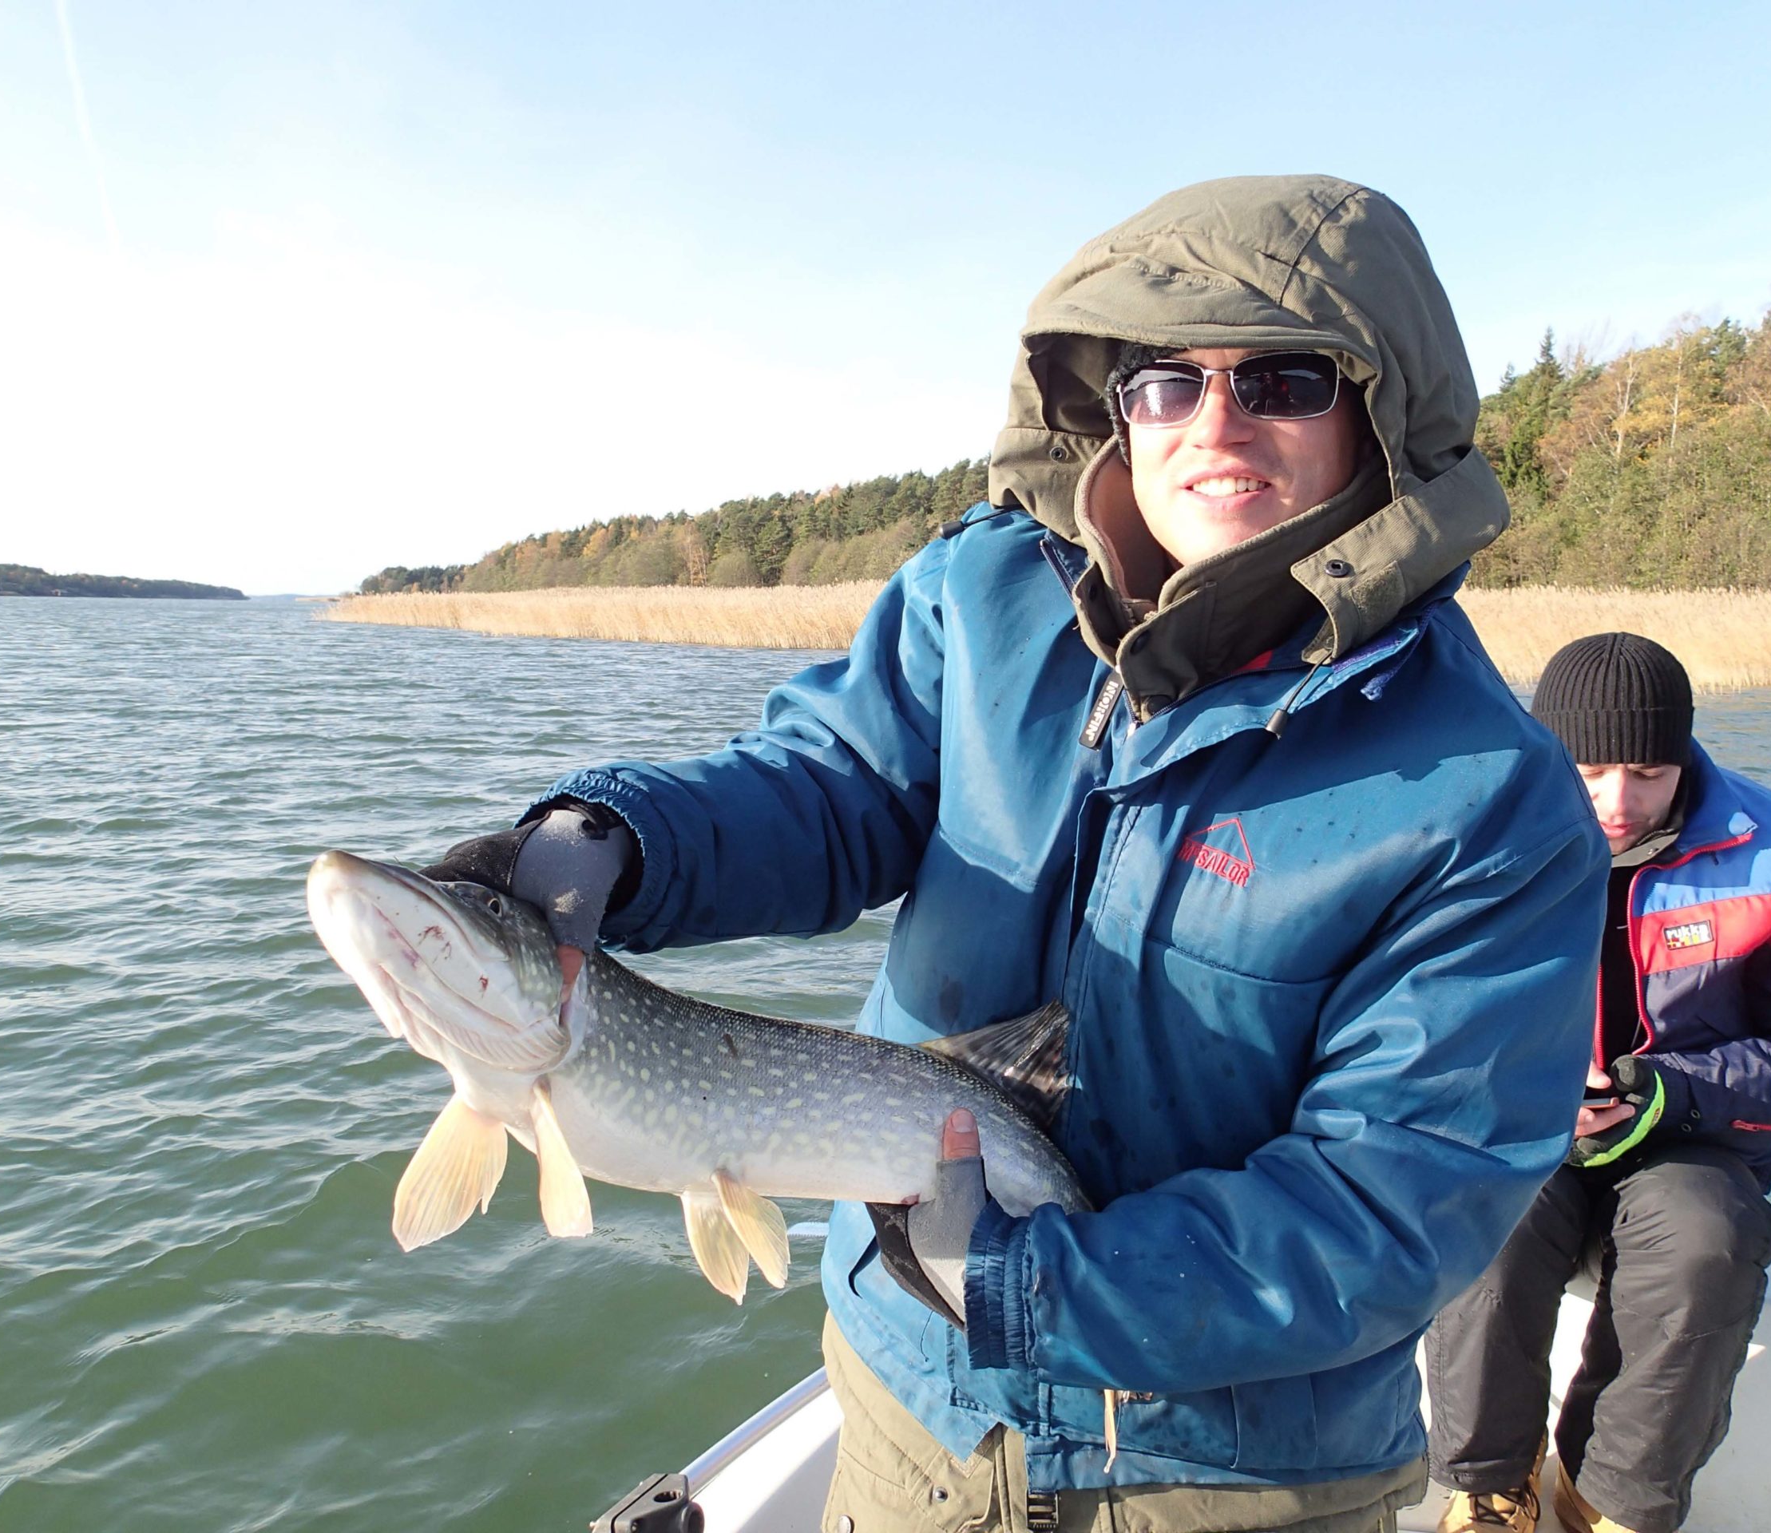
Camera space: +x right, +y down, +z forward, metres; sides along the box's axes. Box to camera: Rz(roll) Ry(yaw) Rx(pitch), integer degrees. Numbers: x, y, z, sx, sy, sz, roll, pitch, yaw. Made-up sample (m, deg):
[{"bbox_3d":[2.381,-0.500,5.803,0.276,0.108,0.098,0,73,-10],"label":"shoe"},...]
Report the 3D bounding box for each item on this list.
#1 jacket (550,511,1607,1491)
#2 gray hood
[{"bbox_3d":[0.185,0.175,1.020,0.580,0.700,0.560,4,8,28],"label":"jacket"},{"bbox_3d":[0.257,-0.228,1.030,0.310,0.355,0.320,3,8,27],"label":"gray hood"}]

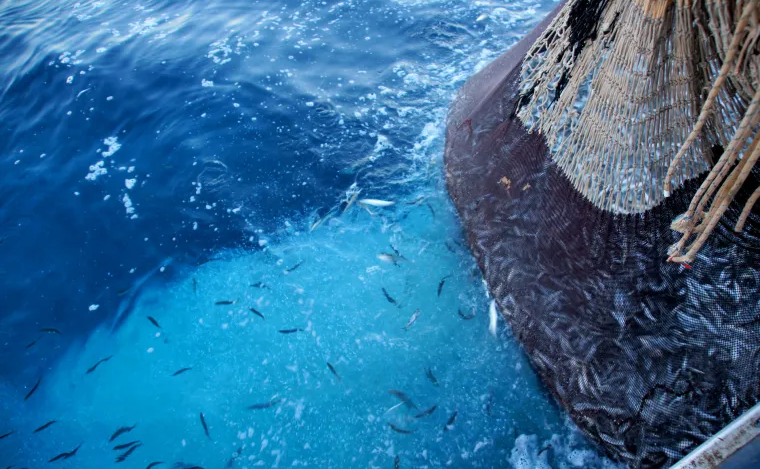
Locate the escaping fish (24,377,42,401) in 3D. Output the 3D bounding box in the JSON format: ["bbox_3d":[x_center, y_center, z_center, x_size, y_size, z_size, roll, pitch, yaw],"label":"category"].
[{"bbox_3d":[-2.833,1.256,4.135,0.037,0.047,0.225,5,42,5],"label":"escaping fish"}]

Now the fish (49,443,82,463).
[{"bbox_3d":[-1.491,1.036,2.406,0.166,0.032,0.022,-28,48,-28],"label":"fish"}]

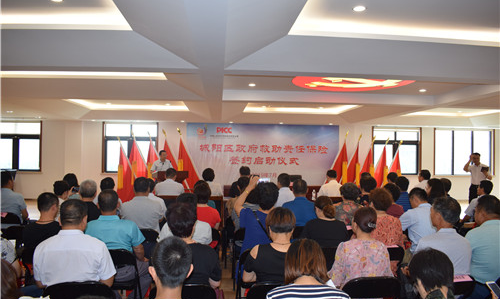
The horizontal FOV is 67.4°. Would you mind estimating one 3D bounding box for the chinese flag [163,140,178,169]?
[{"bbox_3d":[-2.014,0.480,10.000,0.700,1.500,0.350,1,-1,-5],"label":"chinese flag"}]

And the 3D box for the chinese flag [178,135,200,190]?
[{"bbox_3d":[-1.840,0.411,11.400,0.660,1.680,0.250,1,-1,-5],"label":"chinese flag"}]

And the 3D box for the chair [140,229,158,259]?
[{"bbox_3d":[-1.230,1.249,4.370,0.450,0.780,0.470,1,-1,-5],"label":"chair"}]

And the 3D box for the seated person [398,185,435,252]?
[{"bbox_3d":[1.700,1.036,3.930,0.520,1.260,0.780,1,-1,-15],"label":"seated person"}]

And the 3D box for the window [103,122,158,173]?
[{"bbox_3d":[-4.048,-0.052,12.750,1.860,1.740,0.150,1,-1,-5],"label":"window"}]

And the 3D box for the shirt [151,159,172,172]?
[{"bbox_3d":[-2.089,0.534,8.950,0.520,0.600,0.320,1,-1,-25],"label":"shirt"}]

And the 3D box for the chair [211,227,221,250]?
[{"bbox_3d":[-0.568,1.266,4.389,0.450,0.800,0.500,1,-1,-5],"label":"chair"}]

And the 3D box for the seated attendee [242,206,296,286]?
[{"bbox_3d":[0.180,0.996,2.689,0.500,1.250,0.800,1,-1,-5],"label":"seated attendee"}]

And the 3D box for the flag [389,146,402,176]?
[{"bbox_3d":[3.725,0.680,9.800,0.520,1.500,0.280,1,-1,-5],"label":"flag"}]

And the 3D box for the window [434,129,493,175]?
[{"bbox_3d":[7.894,0.111,13.862,2.220,1.740,0.150,1,-1,-4],"label":"window"}]

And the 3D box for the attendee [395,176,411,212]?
[{"bbox_3d":[2.075,1.047,5.300,0.500,1.300,0.800,1,-1,-10],"label":"attendee"}]

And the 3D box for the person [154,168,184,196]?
[{"bbox_3d":[-1.330,0.999,6.369,0.520,1.320,0.800,1,-1,-5],"label":"person"}]

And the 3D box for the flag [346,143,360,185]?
[{"bbox_3d":[2.627,0.601,9.800,0.520,1.550,0.280,1,-1,-5],"label":"flag"}]

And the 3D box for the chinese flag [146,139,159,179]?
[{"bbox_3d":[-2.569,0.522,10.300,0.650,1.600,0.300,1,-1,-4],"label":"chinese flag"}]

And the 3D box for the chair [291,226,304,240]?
[{"bbox_3d":[0.524,1.253,4.319,0.450,0.790,0.480,1,-1,-5],"label":"chair"}]

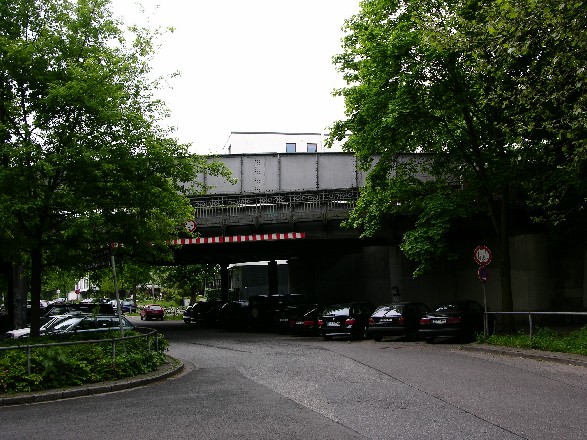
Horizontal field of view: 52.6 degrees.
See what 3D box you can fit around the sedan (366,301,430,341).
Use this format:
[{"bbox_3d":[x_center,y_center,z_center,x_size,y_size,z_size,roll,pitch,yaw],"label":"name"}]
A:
[{"bbox_3d":[4.526,3.969,23.363,1.700,1.420,4.400,-6,-9,29],"label":"sedan"}]

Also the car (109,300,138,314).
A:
[{"bbox_3d":[-18.044,9.412,63.379,1.720,1.450,4.200,-3,-8,8],"label":"car"}]

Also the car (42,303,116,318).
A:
[{"bbox_3d":[-9.235,4.243,24.185,4.400,1.600,1.740,2,-8,-23],"label":"car"}]

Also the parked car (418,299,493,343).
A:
[{"bbox_3d":[6.269,3.750,22.175,1.750,1.440,4.600,-6,-9,30],"label":"parked car"}]

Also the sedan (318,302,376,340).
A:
[{"bbox_3d":[2.761,4.163,24.554,1.800,1.450,4.600,-5,-9,27],"label":"sedan"}]

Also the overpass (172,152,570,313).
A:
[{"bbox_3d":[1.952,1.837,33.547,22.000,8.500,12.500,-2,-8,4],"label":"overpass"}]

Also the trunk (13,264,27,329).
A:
[{"bbox_3d":[-10.468,3.066,22.834,0.520,3.900,0.520,-2,-8,0],"label":"trunk"}]

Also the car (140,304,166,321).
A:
[{"bbox_3d":[-13.064,8.611,54.891,1.650,1.400,4.000,1,-8,-22],"label":"car"}]

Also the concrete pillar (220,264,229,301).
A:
[{"bbox_3d":[-4.710,5.056,40.707,0.540,4.400,0.540,-2,-8,0],"label":"concrete pillar"}]

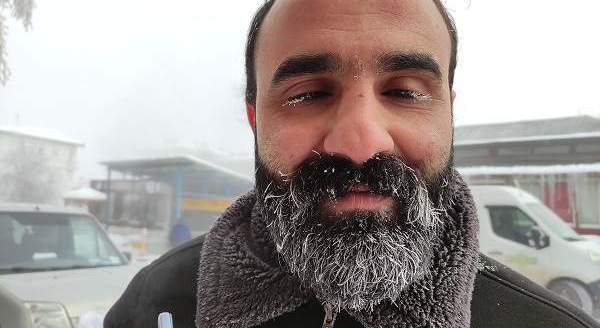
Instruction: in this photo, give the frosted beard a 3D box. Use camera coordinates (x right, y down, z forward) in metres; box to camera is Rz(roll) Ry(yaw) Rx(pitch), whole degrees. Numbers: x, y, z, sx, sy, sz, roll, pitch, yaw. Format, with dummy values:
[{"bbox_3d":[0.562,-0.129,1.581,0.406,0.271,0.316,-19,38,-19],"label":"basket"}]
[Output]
[{"bbox_3d":[0.043,0.046,0.322,0.155,0.112,0.110,-1,0,5],"label":"frosted beard"}]

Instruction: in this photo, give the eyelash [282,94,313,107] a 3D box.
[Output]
[{"bbox_3d":[-0.002,-0.043,0.292,0.021,0.009,0.010,-1,0,7],"label":"eyelash"}]

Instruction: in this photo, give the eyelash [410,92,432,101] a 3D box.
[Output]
[{"bbox_3d":[0.081,-0.044,0.287,0.015,0.007,0.010,-1,0,3],"label":"eyelash"}]

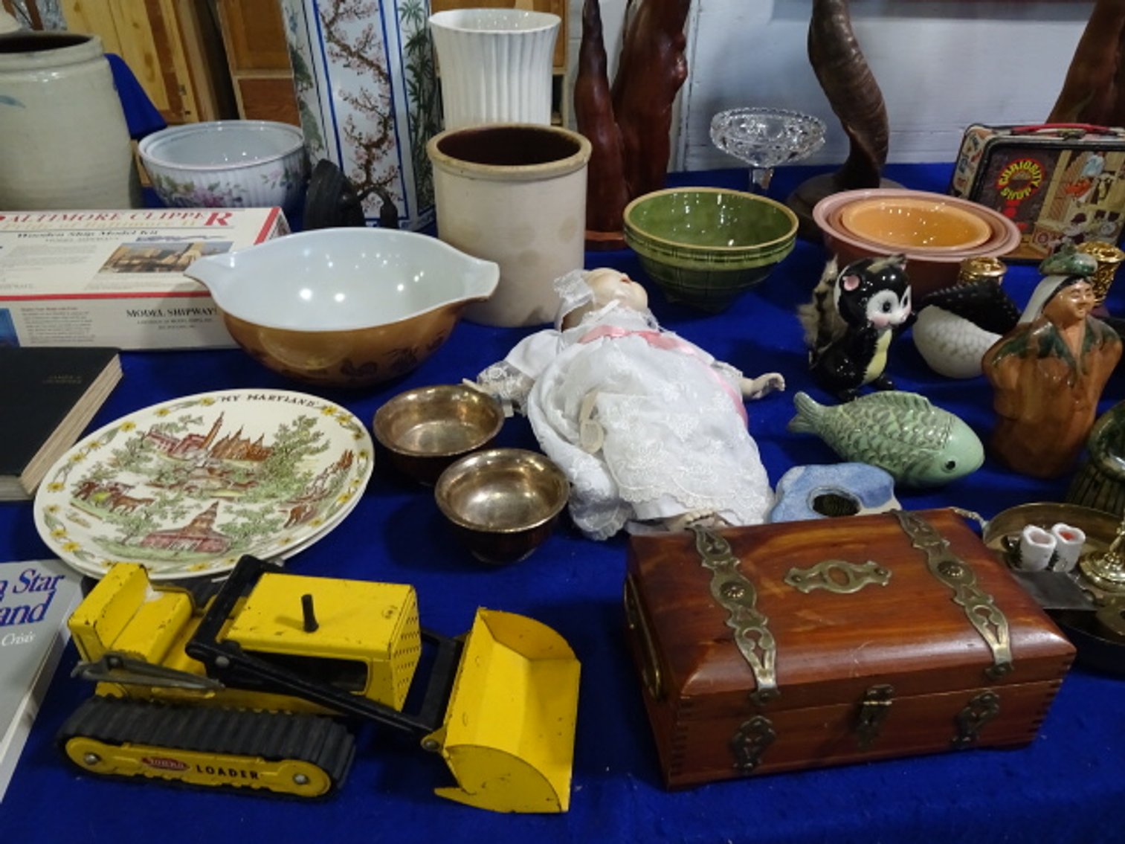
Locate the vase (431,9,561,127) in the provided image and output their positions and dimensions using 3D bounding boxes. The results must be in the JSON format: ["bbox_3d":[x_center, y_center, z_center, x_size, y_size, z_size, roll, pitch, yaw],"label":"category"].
[{"bbox_3d":[-0.096,-0.455,1.178,0.186,0.273,0.186,1,35,0],"label":"vase"}]

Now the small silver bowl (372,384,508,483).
[{"bbox_3d":[-0.108,0.019,0.696,0.111,0.054,0.111,1,35,0],"label":"small silver bowl"}]

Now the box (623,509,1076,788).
[{"bbox_3d":[0.168,0.134,0.497,0.234,0.092,0.127,-4,35,-7],"label":"box"}]

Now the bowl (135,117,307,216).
[{"bbox_3d":[-0.502,-0.362,1.176,0.239,0.115,0.239,1,35,0],"label":"bowl"}]

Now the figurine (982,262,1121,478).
[{"bbox_3d":[0.438,-0.056,0.698,0.125,0.185,0.095,1,34,0],"label":"figurine"}]

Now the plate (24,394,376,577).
[{"bbox_3d":[-0.295,0.051,0.667,0.264,0.027,0.264,0,34,0],"label":"plate"}]

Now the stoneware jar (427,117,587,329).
[{"bbox_3d":[-0.062,-0.244,0.961,0.190,0.190,0.190,0,34,0],"label":"stoneware jar"}]

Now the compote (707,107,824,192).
[{"bbox_3d":[0.293,-0.363,1.157,0.166,0.157,0.166,1,35,0],"label":"compote"}]

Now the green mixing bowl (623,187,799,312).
[{"bbox_3d":[0.181,-0.207,0.984,0.210,0.108,0.210,1,34,0],"label":"green mixing bowl"}]

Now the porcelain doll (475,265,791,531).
[{"bbox_3d":[0.067,-0.044,0.750,0.305,0.103,0.385,-3,34,-6],"label":"porcelain doll"}]

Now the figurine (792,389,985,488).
[{"bbox_3d":[0.286,0.009,0.690,0.168,0.087,0.060,7,36,9],"label":"figurine"}]

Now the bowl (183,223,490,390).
[{"bbox_3d":[-0.225,-0.108,0.829,0.321,0.106,0.249,2,35,2],"label":"bowl"}]

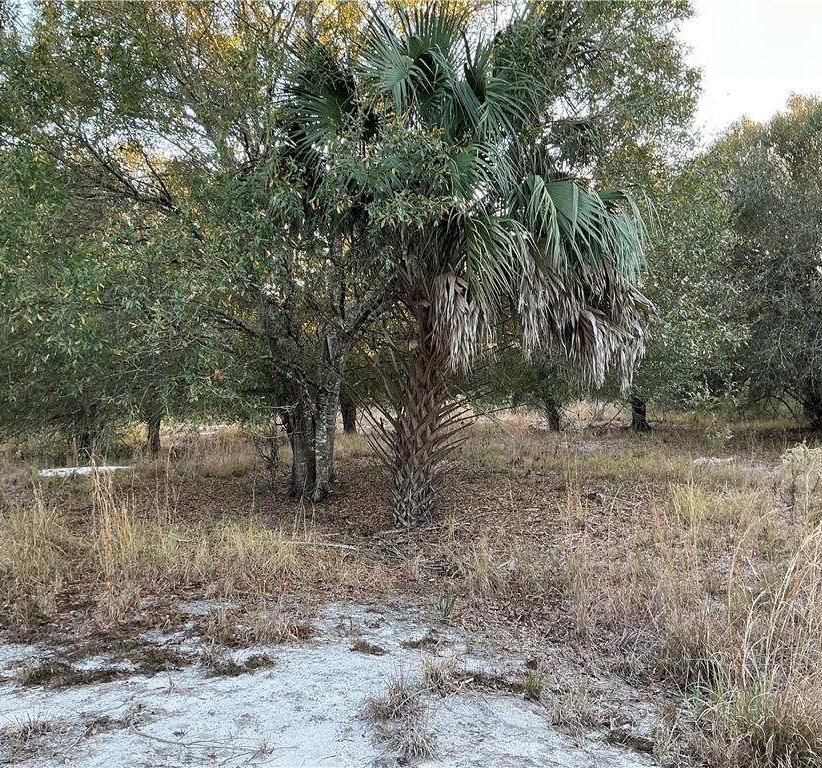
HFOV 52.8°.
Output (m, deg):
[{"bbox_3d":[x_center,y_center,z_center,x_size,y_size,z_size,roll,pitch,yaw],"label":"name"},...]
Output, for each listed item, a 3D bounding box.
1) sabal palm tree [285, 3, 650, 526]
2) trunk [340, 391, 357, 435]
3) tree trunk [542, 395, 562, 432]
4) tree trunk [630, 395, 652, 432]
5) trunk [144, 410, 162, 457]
[{"bbox_3d":[0.621,-1.313,9.100,3.799,5.642,3.500,0,1,0],"label":"sabal palm tree"},{"bbox_3d":[-1.698,0.774,22.500,0.420,1.219,0.420,0,1,0],"label":"trunk"},{"bbox_3d":[3.963,0.826,23.200,0.530,1.086,0.530,0,1,0],"label":"tree trunk"},{"bbox_3d":[6.428,0.826,23.200,0.530,1.086,0.530,0,1,0],"label":"tree trunk"},{"bbox_3d":[-5.149,0.986,16.500,0.308,0.935,0.308,0,1,0],"label":"trunk"}]

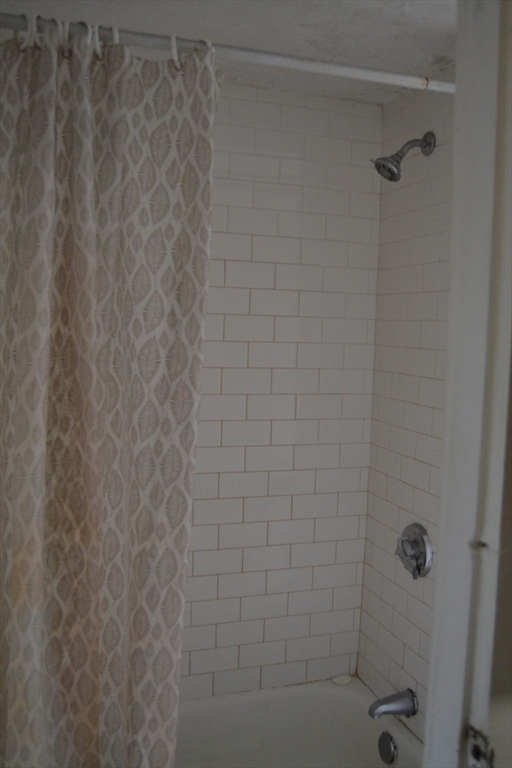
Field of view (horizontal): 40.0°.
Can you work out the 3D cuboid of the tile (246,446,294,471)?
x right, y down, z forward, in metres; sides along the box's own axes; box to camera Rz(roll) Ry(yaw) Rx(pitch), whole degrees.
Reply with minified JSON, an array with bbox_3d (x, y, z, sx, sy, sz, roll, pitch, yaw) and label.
[{"bbox_3d":[0.040,0.223,2.122,0.153,0.076,0.009,0,5,-19],"label":"tile"}]

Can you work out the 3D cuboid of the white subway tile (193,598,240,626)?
[{"bbox_3d":[-0.121,0.681,2.110,0.152,0.075,0.009,0,5,-19],"label":"white subway tile"}]

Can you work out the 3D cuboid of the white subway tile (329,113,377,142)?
[{"bbox_3d":[0.290,-0.778,2.121,0.152,0.076,0.008,0,5,-18],"label":"white subway tile"}]

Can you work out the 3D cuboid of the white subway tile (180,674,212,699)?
[{"bbox_3d":[-0.201,0.908,2.119,0.152,0.075,0.010,0,5,-18],"label":"white subway tile"}]

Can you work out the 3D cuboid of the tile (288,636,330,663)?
[{"bbox_3d":[0.165,0.835,2.231,0.153,0.076,0.009,0,5,-18],"label":"tile"}]

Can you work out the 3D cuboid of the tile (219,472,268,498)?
[{"bbox_3d":[-0.037,0.304,2.128,0.152,0.076,0.009,0,5,-18],"label":"tile"}]

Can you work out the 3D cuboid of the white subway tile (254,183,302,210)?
[{"bbox_3d":[0.066,-0.551,2.082,0.152,0.076,0.009,0,5,-18],"label":"white subway tile"}]

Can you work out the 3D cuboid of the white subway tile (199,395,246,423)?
[{"bbox_3d":[-0.102,0.068,2.056,0.152,0.075,0.009,0,5,-19],"label":"white subway tile"}]

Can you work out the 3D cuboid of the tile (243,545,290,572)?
[{"bbox_3d":[0.034,0.538,2.174,0.152,0.076,0.009,0,5,-18],"label":"tile"}]

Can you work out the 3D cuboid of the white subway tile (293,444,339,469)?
[{"bbox_3d":[0.191,0.228,2.196,0.152,0.076,0.009,0,5,-18],"label":"white subway tile"}]

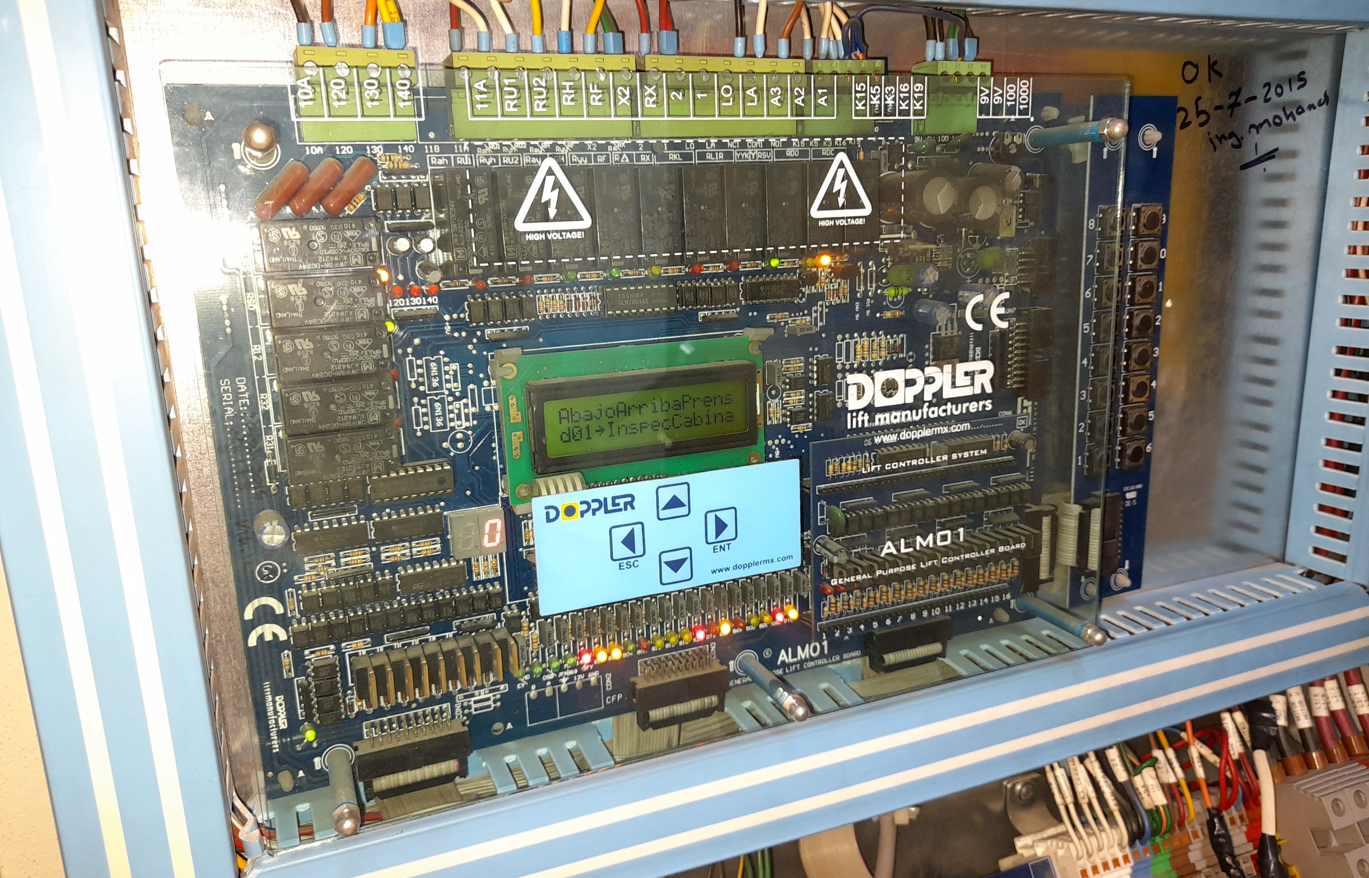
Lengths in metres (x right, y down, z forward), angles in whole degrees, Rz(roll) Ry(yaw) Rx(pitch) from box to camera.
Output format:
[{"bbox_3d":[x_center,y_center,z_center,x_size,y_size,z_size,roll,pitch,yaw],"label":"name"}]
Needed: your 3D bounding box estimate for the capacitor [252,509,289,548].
[{"bbox_3d":[-0.116,0.026,0.278,0.008,0.008,0.012,-9,13,-27],"label":"capacitor"}]

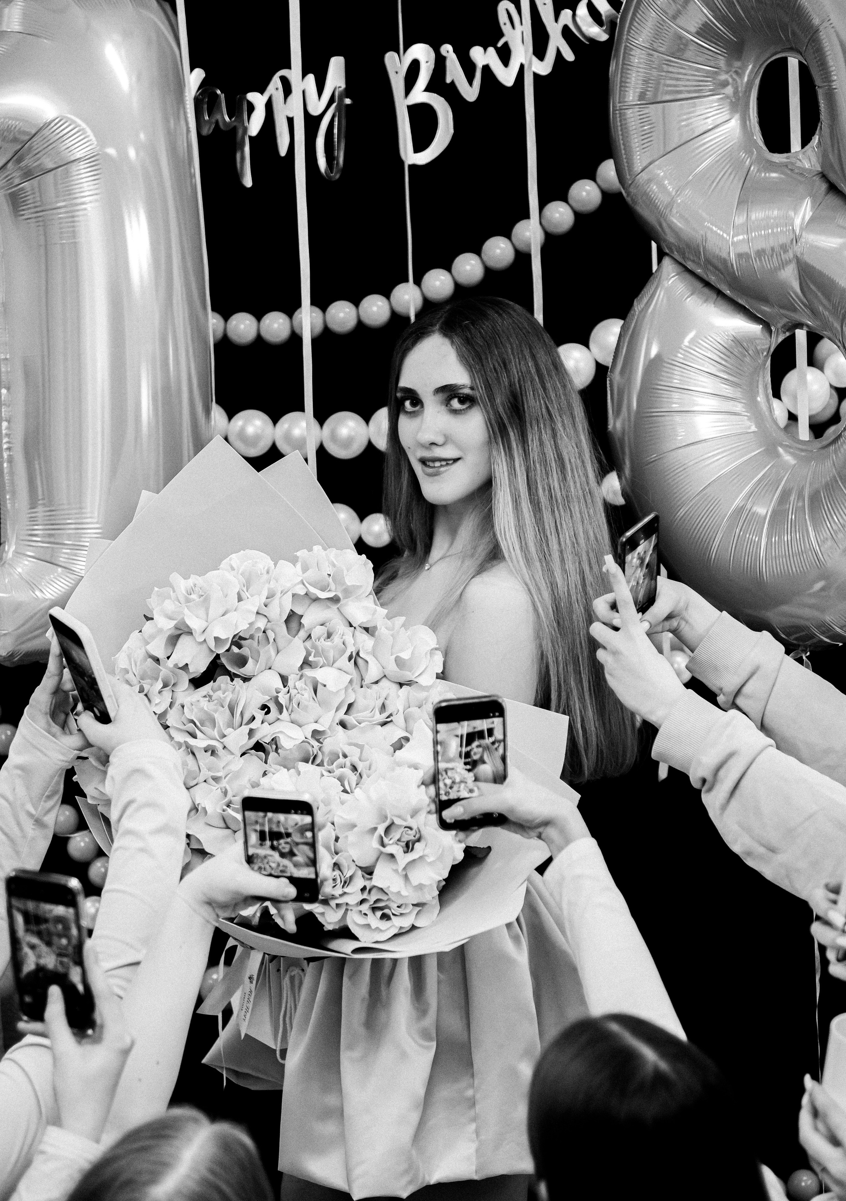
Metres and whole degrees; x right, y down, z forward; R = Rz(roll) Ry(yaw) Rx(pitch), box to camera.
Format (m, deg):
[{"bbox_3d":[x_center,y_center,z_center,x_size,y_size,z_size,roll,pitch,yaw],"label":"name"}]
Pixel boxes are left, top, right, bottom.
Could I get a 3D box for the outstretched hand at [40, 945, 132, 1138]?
[{"bbox_3d":[-0.308,0.405,2.000,0.080,0.180,0.085,7,-14,-20],"label":"outstretched hand"}]

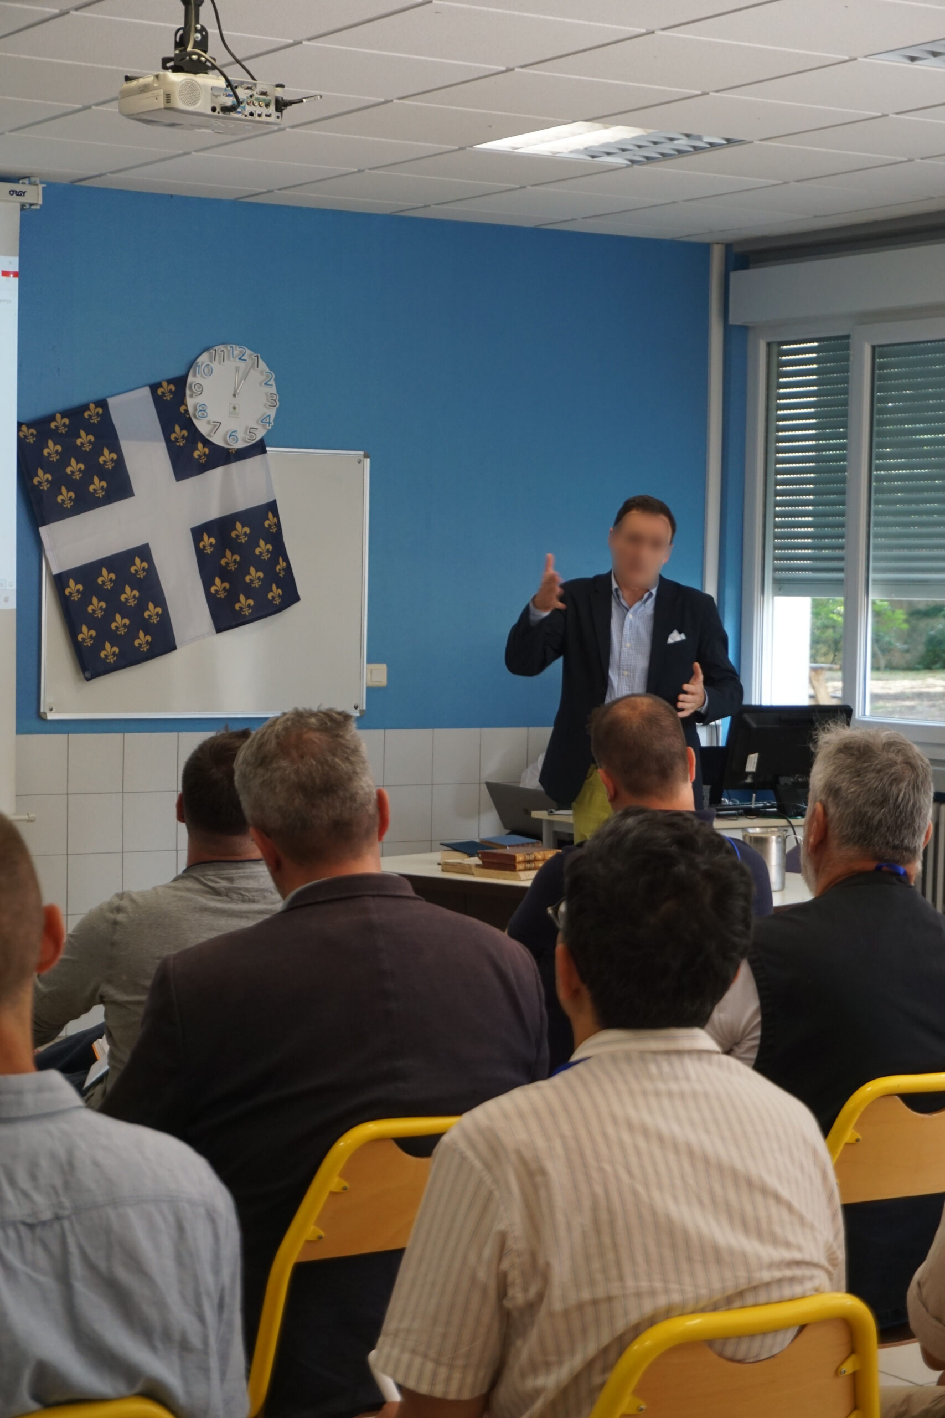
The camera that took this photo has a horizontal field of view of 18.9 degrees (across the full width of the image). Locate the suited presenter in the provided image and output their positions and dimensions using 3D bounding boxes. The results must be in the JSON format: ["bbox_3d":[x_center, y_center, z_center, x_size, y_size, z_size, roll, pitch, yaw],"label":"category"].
[{"bbox_3d":[0.458,0.261,8.503,0.670,1.800,0.460,1,3,10],"label":"suited presenter"}]

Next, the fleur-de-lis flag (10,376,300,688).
[{"bbox_3d":[-1.021,-0.648,9.458,0.830,0.860,0.050,-21,14,-29],"label":"fleur-de-lis flag"}]

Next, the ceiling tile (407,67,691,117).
[{"bbox_3d":[0.193,-1.606,7.394,0.595,0.020,0.595,-1,3,-32],"label":"ceiling tile"}]

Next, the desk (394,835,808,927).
[{"bbox_3d":[0.361,0.825,7.705,1.420,0.750,0.800,3,4,39],"label":"desk"}]

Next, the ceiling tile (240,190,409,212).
[{"bbox_3d":[-0.468,-1.732,9.645,0.597,0.020,0.280,-1,3,-32],"label":"ceiling tile"}]

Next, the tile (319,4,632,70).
[{"bbox_3d":[0.004,-1.575,6.601,0.597,0.020,0.597,-1,3,-32],"label":"tile"}]

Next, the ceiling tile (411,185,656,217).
[{"bbox_3d":[0.274,-1.718,9.586,0.597,0.020,0.597,-1,3,-32],"label":"ceiling tile"}]

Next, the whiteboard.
[{"bbox_3d":[-0.887,-0.428,9.575,1.210,0.910,0.025,-1,3,-32],"label":"whiteboard"}]

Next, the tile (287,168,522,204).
[{"bbox_3d":[-0.236,-1.710,9.271,0.597,0.020,0.597,-1,3,-32],"label":"tile"}]

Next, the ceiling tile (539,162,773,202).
[{"bbox_3d":[0.586,-1.682,9.047,0.595,0.020,0.595,-1,3,-32],"label":"ceiling tile"}]

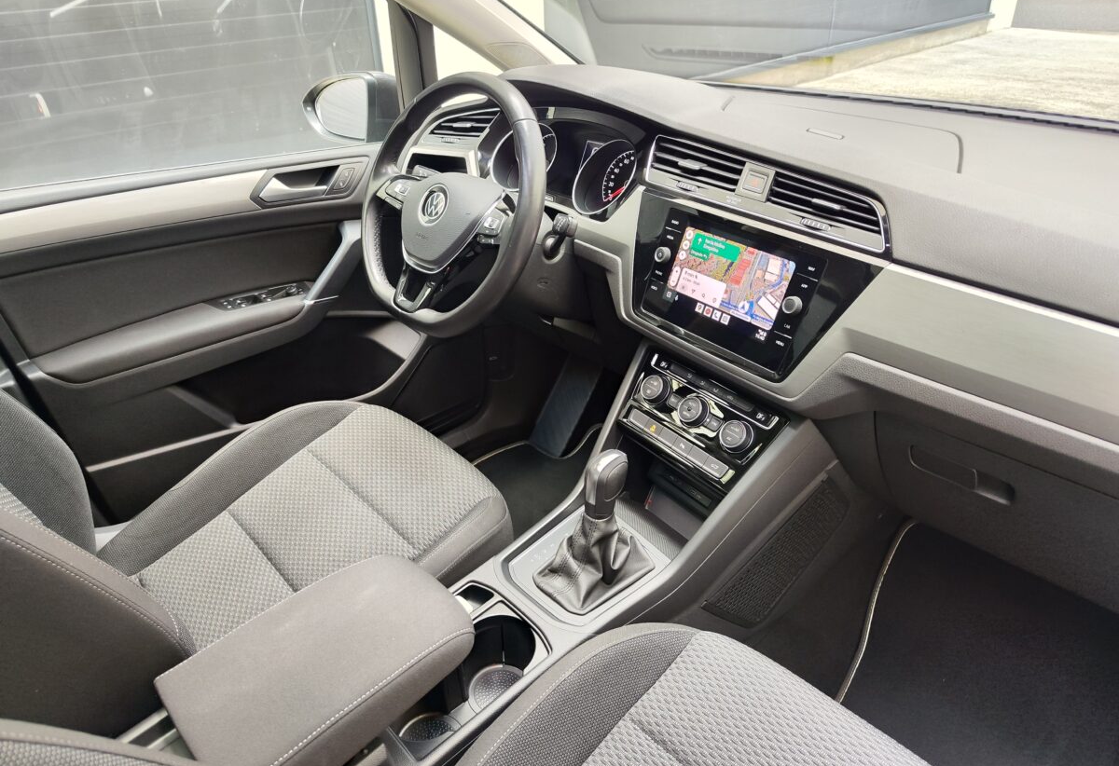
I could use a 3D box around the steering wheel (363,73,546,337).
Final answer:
[{"bbox_3d":[-0.151,-0.254,1.067,0.370,0.365,0.095,28,14,38],"label":"steering wheel"}]

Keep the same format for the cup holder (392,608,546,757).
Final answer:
[{"bbox_3d":[-0.112,0.383,0.908,0.195,0.090,0.105,-26,39,-33],"label":"cup holder"}]

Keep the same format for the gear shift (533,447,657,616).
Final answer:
[{"bbox_3d":[0.046,0.175,0.965,0.130,0.192,0.100,-26,39,-33],"label":"gear shift"}]

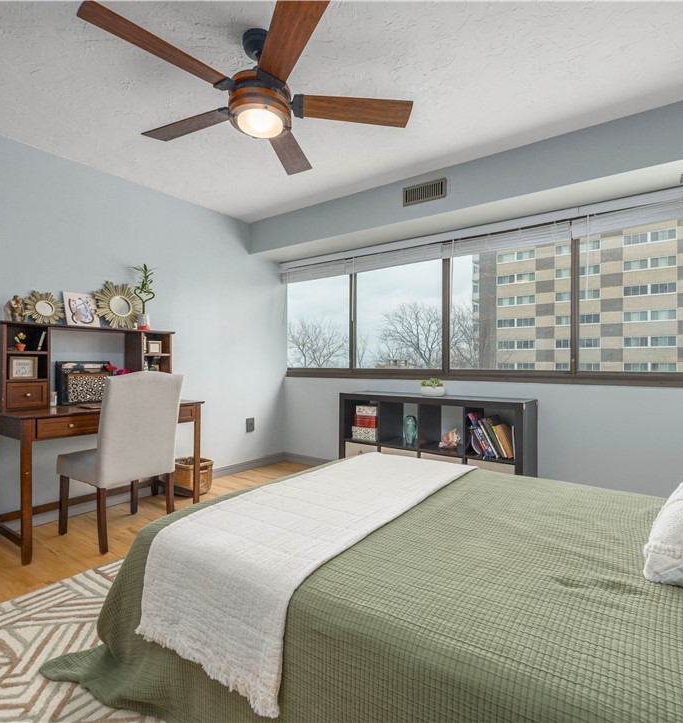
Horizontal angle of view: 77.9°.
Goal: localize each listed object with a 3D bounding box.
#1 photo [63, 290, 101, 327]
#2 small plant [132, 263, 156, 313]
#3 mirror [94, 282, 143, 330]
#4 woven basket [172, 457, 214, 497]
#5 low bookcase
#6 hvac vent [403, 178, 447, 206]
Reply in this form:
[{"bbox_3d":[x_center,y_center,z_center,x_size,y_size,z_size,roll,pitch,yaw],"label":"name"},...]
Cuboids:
[{"bbox_3d":[-1.773,-0.346,2.885,0.020,0.254,0.204,-22,-12,34],"label":"photo"},{"bbox_3d":[-1.447,-0.540,3.104,0.150,0.360,0.160,0,0,36],"label":"small plant"},{"bbox_3d":[-1.616,-0.402,3.091,0.025,0.350,0.350,-22,-12,34],"label":"mirror"},{"bbox_3d":[-1.216,0.931,3.433,0.310,0.245,0.225,0,0,36],"label":"woven basket"},{"bbox_3d":[0.708,0.664,3.329,1.468,0.770,0.400,0,0,36],"label":"low bookcase"},{"bbox_3d":[0.600,-1.214,3.042,0.334,0.132,0.020,0,0,36],"label":"hvac vent"}]

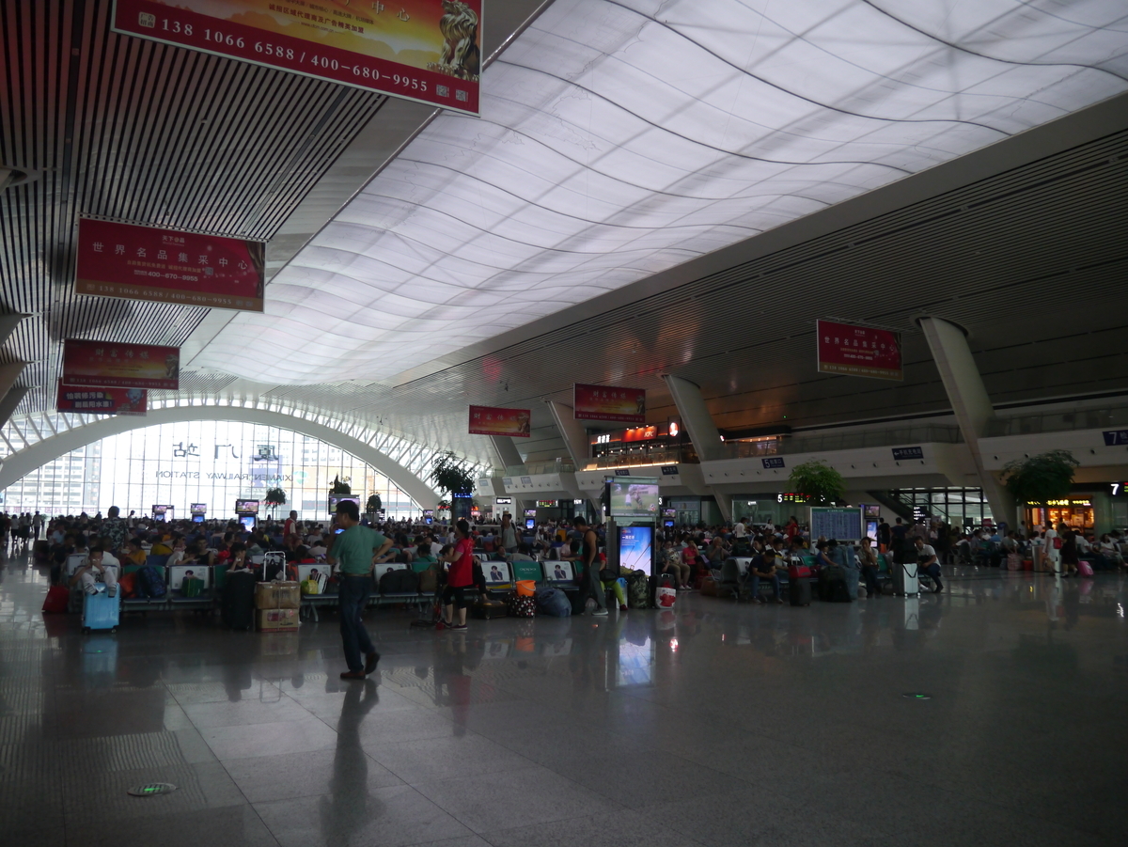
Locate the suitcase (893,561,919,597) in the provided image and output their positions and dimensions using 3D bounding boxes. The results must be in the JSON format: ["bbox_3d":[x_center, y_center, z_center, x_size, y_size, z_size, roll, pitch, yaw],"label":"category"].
[{"bbox_3d":[7.421,3.359,19.777,0.450,0.700,0.300,4,-7,-29],"label":"suitcase"}]

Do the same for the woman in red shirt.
[{"bbox_3d":[-1.563,2.198,13.399,0.500,1.580,0.460,-2,-6,25],"label":"woman in red shirt"}]

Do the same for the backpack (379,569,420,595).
[{"bbox_3d":[-2.552,2.451,14.206,0.560,0.370,0.340,4,-7,-29],"label":"backpack"}]

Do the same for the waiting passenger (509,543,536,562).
[{"bbox_3d":[-0.776,2.803,17.214,0.520,1.160,0.720,4,-7,-29],"label":"waiting passenger"}]

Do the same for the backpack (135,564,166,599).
[{"bbox_3d":[-5.899,2.235,13.002,0.380,0.460,0.260,4,-7,-29],"label":"backpack"}]

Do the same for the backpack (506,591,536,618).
[{"bbox_3d":[-0.704,2.941,14.965,0.420,0.420,0.260,4,-7,-29],"label":"backpack"}]

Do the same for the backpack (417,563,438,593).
[{"bbox_3d":[-2.166,2.475,14.656,0.310,0.460,0.220,4,-7,-29],"label":"backpack"}]

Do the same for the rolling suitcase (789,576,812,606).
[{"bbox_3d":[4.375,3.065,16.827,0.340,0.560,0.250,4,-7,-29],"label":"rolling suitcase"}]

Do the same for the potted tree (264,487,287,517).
[{"bbox_3d":[-23.802,7.167,74.804,1.900,3.849,1.900,4,-7,-29],"label":"potted tree"}]

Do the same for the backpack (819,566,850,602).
[{"bbox_3d":[5.174,3.081,17.566,0.470,0.680,0.360,4,-7,-29],"label":"backpack"}]

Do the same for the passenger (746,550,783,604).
[{"bbox_3d":[4.011,3.006,18.219,0.520,1.030,0.750,2,-6,-18],"label":"passenger"}]

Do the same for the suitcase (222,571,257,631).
[{"bbox_3d":[-4.610,2.504,12.965,0.420,0.820,0.300,4,-7,-29],"label":"suitcase"}]

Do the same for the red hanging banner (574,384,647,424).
[{"bbox_3d":[3.384,-1.401,66.072,6.109,2.518,0.250,4,-7,-29],"label":"red hanging banner"}]

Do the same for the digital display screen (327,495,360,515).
[{"bbox_3d":[-7.754,2.894,32.115,1.050,0.640,0.170,4,-7,-29],"label":"digital display screen"}]

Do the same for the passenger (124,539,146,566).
[{"bbox_3d":[-7.100,2.509,15.159,0.650,1.220,0.550,4,-7,-29],"label":"passenger"}]

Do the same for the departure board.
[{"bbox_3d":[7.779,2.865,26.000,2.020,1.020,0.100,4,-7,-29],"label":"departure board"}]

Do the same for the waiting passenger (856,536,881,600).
[{"bbox_3d":[6.444,3.056,19.451,0.500,1.220,0.680,1,-6,-5],"label":"waiting passenger"}]

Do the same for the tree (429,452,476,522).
[{"bbox_3d":[-3.301,2.588,26.935,1.400,3.500,1.400,4,-7,-29],"label":"tree"}]

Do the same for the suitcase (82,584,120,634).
[{"bbox_3d":[-6.236,2.485,12.305,0.430,0.645,0.270,4,-7,-29],"label":"suitcase"}]

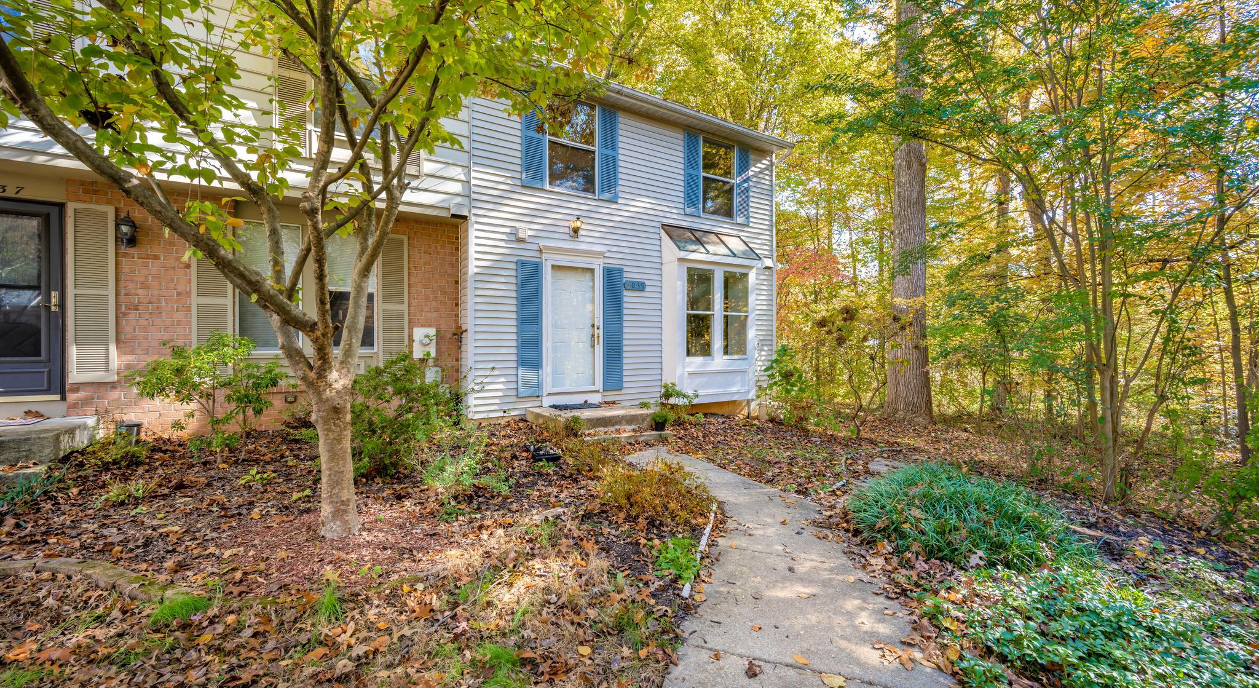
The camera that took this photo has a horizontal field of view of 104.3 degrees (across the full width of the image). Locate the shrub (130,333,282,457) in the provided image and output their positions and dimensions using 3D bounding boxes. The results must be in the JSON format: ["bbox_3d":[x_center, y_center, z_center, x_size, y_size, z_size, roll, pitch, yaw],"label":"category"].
[{"bbox_3d":[-3.800,0.490,4.530,1.120,1.160,0.920,0,0,-31],"label":"shrub"}]

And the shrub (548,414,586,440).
[{"bbox_3d":[-0.755,1.000,5.860,0.440,0.310,0.400,0,0,-31],"label":"shrub"}]

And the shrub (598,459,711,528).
[{"bbox_3d":[0.185,1.040,3.620,0.800,0.360,0.700,0,0,-31],"label":"shrub"}]

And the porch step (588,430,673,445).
[{"bbox_3d":[-0.060,1.207,6.230,1.220,0.130,0.420,0,0,-31],"label":"porch step"}]

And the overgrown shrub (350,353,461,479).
[{"bbox_3d":[-2.180,0.600,4.650,1.150,1.060,1.050,0,0,-31],"label":"overgrown shrub"}]

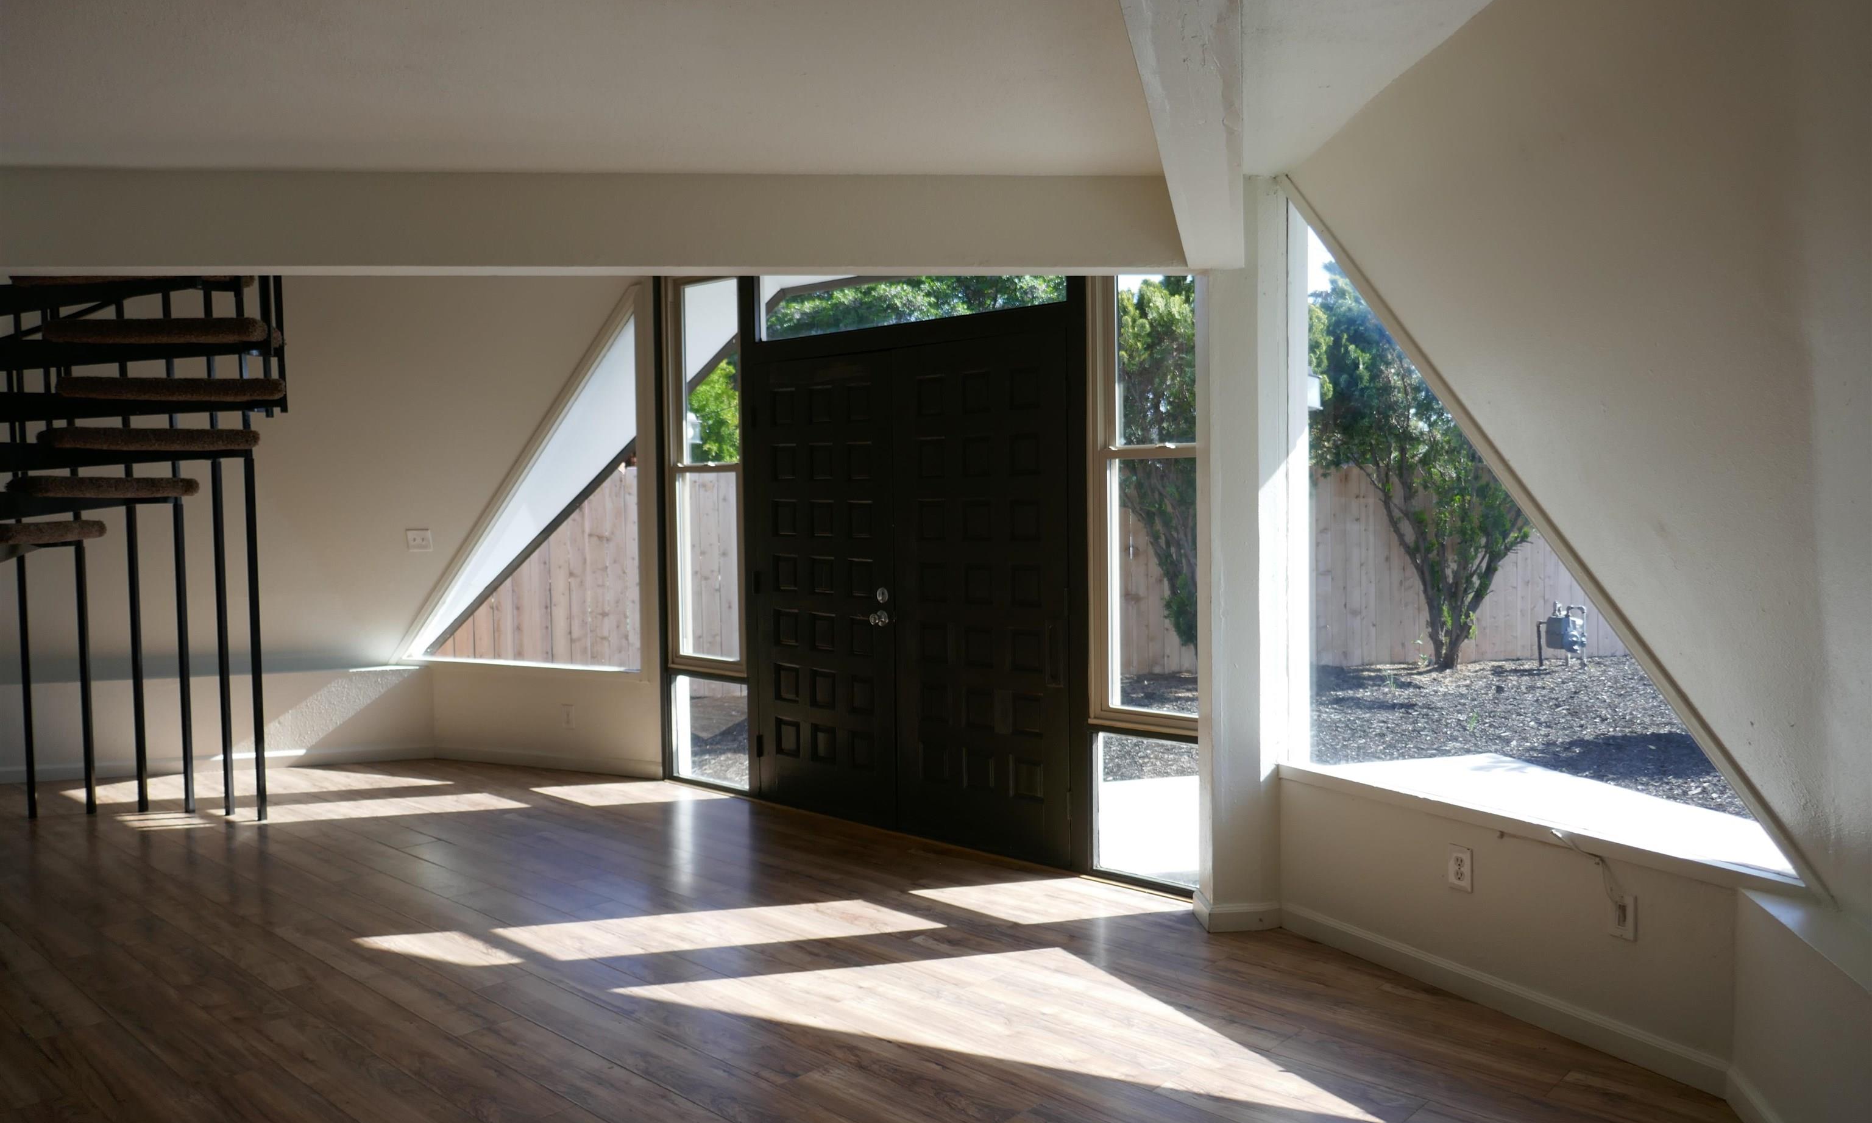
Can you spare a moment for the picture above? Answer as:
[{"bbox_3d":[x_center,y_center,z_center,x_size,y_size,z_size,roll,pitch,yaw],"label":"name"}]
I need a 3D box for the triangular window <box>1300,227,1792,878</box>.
[{"bbox_3d":[1.520,-0.171,3.436,0.060,1.697,1.453,-2,3,-29],"label":"triangular window"}]

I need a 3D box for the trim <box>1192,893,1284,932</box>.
[{"bbox_3d":[0.980,1.136,4.257,0.240,0.082,0.202,-1,3,-8],"label":"trim"}]

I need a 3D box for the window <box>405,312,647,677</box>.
[{"bbox_3d":[-2.213,-0.364,6.884,1.602,1.848,0.060,1,3,25],"label":"window"}]

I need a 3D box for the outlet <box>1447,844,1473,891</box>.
[{"bbox_3d":[1.446,0.847,3.583,0.012,0.120,0.074,-2,3,-29],"label":"outlet"}]

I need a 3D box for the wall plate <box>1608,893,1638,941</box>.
[{"bbox_3d":[1.676,0.869,3.169,0.012,0.115,0.071,-2,3,-29],"label":"wall plate"}]

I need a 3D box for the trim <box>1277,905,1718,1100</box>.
[{"bbox_3d":[1.457,1.162,3.568,0.020,0.082,1.406,-2,3,-29],"label":"trim"}]

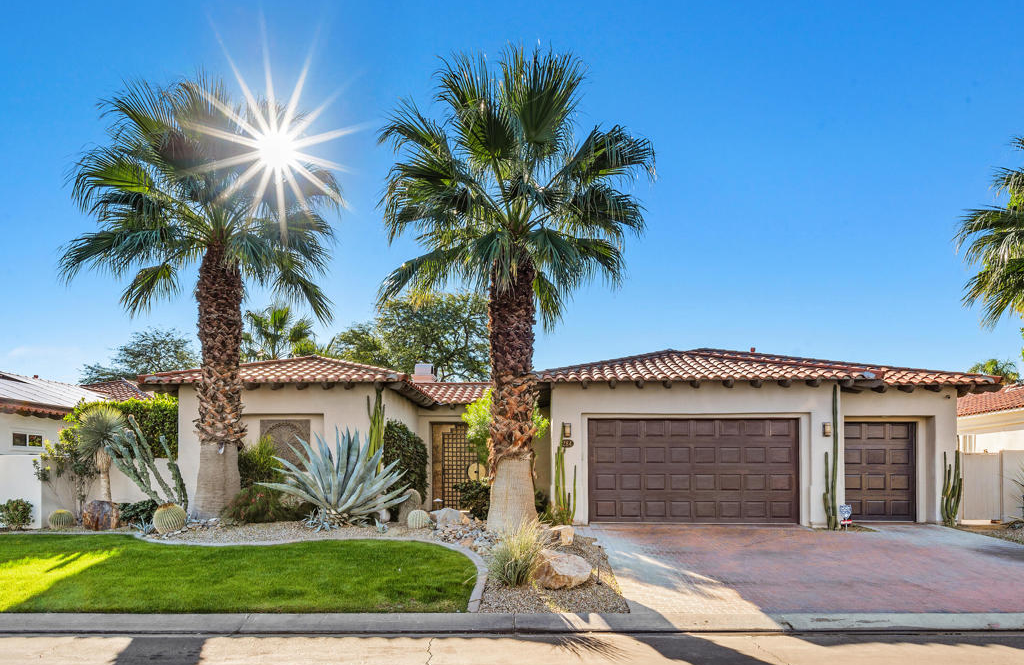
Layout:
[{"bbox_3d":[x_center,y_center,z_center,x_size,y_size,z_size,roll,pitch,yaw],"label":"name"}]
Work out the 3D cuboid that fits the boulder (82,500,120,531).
[{"bbox_3d":[-8.156,3.636,13.000,0.740,0.636,0.550,0,-4,0],"label":"boulder"}]

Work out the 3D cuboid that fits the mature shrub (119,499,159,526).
[{"bbox_3d":[-7.572,3.679,13.300,0.837,0.569,0.700,0,-4,0],"label":"mature shrub"}]

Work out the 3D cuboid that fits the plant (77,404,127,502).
[{"bbox_3d":[-8.532,2.723,13.600,1.018,2.494,1.000,0,-4,0],"label":"plant"}]

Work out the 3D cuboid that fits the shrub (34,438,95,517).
[{"bbox_3d":[-9.291,3.055,13.600,1.324,1.663,1.000,0,-4,0],"label":"shrub"}]

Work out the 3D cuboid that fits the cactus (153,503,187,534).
[{"bbox_3d":[-6.386,3.468,12.200,0.621,0.559,0.620,0,-4,0],"label":"cactus"}]

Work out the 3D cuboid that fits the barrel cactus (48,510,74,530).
[{"bbox_3d":[-9.088,3.773,13.200,0.514,0.403,0.500,0,-4,0],"label":"barrel cactus"}]

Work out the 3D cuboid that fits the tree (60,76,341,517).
[{"bbox_3d":[-6.094,-0.704,12.800,5.368,8.647,5.000,0,-4,0],"label":"tree"}]

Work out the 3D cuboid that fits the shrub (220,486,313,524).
[{"bbox_3d":[-4.728,3.322,12.600,1.661,0.751,1.200,0,-4,0],"label":"shrub"}]

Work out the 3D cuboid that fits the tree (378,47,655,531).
[{"bbox_3d":[0.083,-0.779,12.000,4.961,8.895,4.700,0,-4,0],"label":"tree"}]

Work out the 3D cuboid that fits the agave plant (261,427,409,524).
[{"bbox_3d":[-3.345,2.729,12.400,2.712,1.857,2.500,0,-4,0],"label":"agave plant"}]

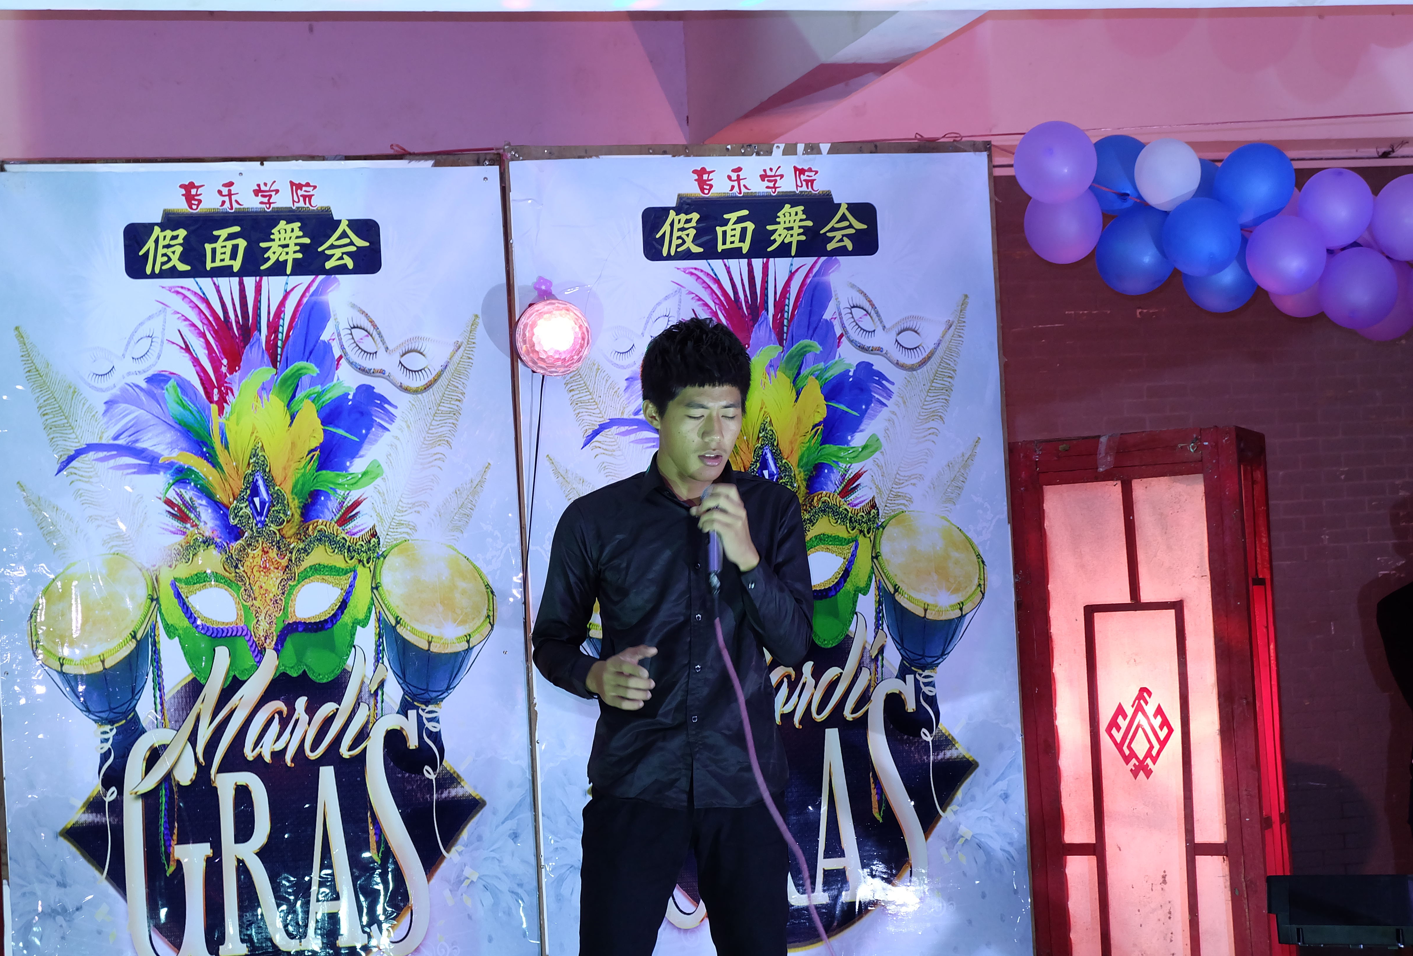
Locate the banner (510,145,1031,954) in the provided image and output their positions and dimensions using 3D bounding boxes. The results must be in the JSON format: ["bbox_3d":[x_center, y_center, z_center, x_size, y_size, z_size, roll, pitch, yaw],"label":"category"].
[{"bbox_3d":[0.167,0.374,7.141,1.220,2.340,0.050,-3,-1,-16],"label":"banner"}]

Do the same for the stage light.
[{"bbox_3d":[-0.355,-0.325,6.912,0.172,0.176,0.150,-3,-1,-16],"label":"stage light"}]

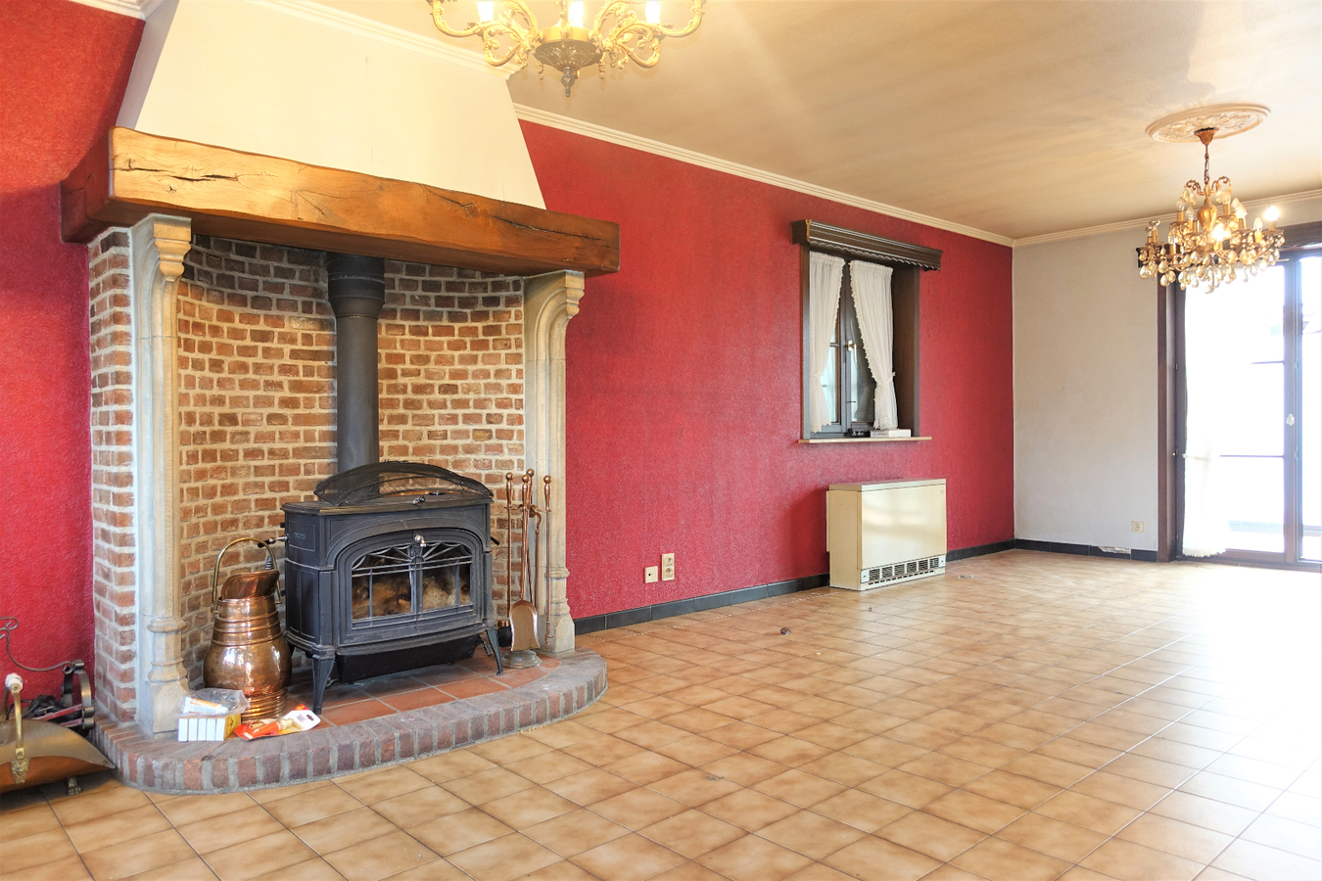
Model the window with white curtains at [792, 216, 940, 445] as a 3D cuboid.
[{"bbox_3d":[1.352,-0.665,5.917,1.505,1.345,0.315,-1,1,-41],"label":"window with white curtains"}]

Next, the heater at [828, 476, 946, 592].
[{"bbox_3d":[1.501,0.594,5.800,0.955,0.645,0.250,-1,1,-41],"label":"heater"}]

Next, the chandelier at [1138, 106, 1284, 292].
[{"bbox_3d":[2.732,-1.159,4.401,0.720,0.845,0.720,-1,1,-41],"label":"chandelier"}]

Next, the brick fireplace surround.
[{"bbox_3d":[-1.006,0.153,3.123,1.680,1.620,1.035,-1,1,-41],"label":"brick fireplace surround"}]

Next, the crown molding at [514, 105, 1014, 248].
[{"bbox_3d":[1.044,-1.551,5.557,4.870,0.058,0.052,-1,1,-41],"label":"crown molding"}]

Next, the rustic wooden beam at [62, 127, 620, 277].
[{"bbox_3d":[-1.077,-0.748,3.172,1.689,0.217,0.866,-1,1,-41],"label":"rustic wooden beam"}]

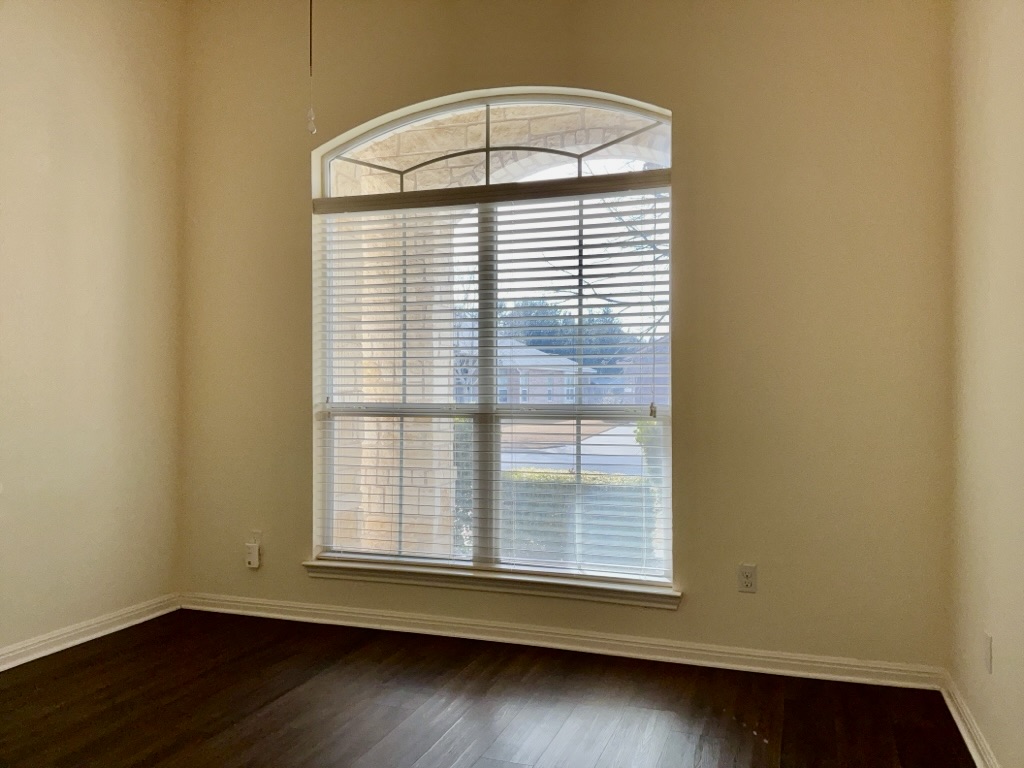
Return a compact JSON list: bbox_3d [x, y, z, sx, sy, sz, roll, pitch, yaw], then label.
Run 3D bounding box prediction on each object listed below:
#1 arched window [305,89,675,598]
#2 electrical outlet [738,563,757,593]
[{"bbox_3d":[-0.143,-0.199,3.801,1.840,2.340,0.130,0,-1,19],"label":"arched window"},{"bbox_3d":[0.988,0.816,3.347,0.071,0.115,0.010,0,-1,19],"label":"electrical outlet"}]

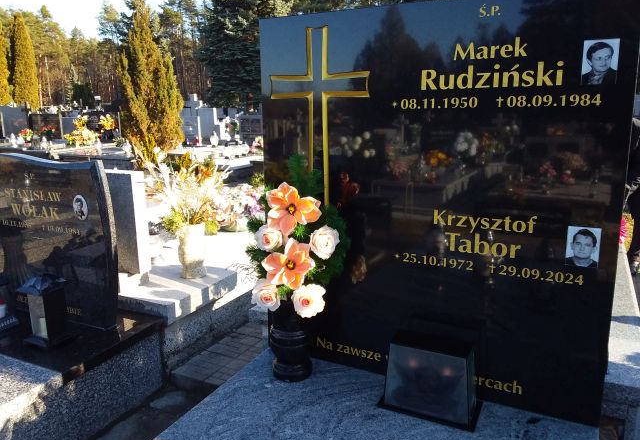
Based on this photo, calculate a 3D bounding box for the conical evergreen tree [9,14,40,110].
[{"bbox_3d":[-12.557,-6.056,22.000,1.150,5.400,1.150,-6,13,-28],"label":"conical evergreen tree"}]

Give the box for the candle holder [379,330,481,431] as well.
[{"bbox_3d":[0.362,0.496,1.669,0.309,0.214,0.185,5,12,27],"label":"candle holder"}]

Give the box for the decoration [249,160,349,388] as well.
[{"bbox_3d":[-0.063,0.180,1.819,0.345,0.782,0.260,2,11,10],"label":"decoration"}]

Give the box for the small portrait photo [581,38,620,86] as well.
[{"bbox_3d":[0.758,-0.427,1.399,0.085,0.117,0.008,5,12,27],"label":"small portrait photo"}]

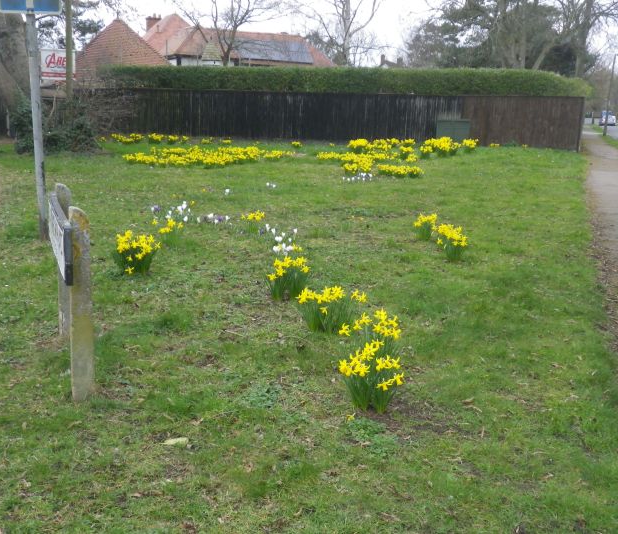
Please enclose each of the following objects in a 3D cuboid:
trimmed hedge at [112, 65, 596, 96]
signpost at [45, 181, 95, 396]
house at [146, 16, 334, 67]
[{"bbox_3d":[0.708,-6.682,29.117,20.360,2.950,1.300,5,13,13],"label":"trimmed hedge"},{"bbox_3d":[-1.362,0.074,3.995,0.160,1.000,1.220,-4,14,-22],"label":"signpost"},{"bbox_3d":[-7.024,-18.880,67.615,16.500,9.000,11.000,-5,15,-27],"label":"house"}]

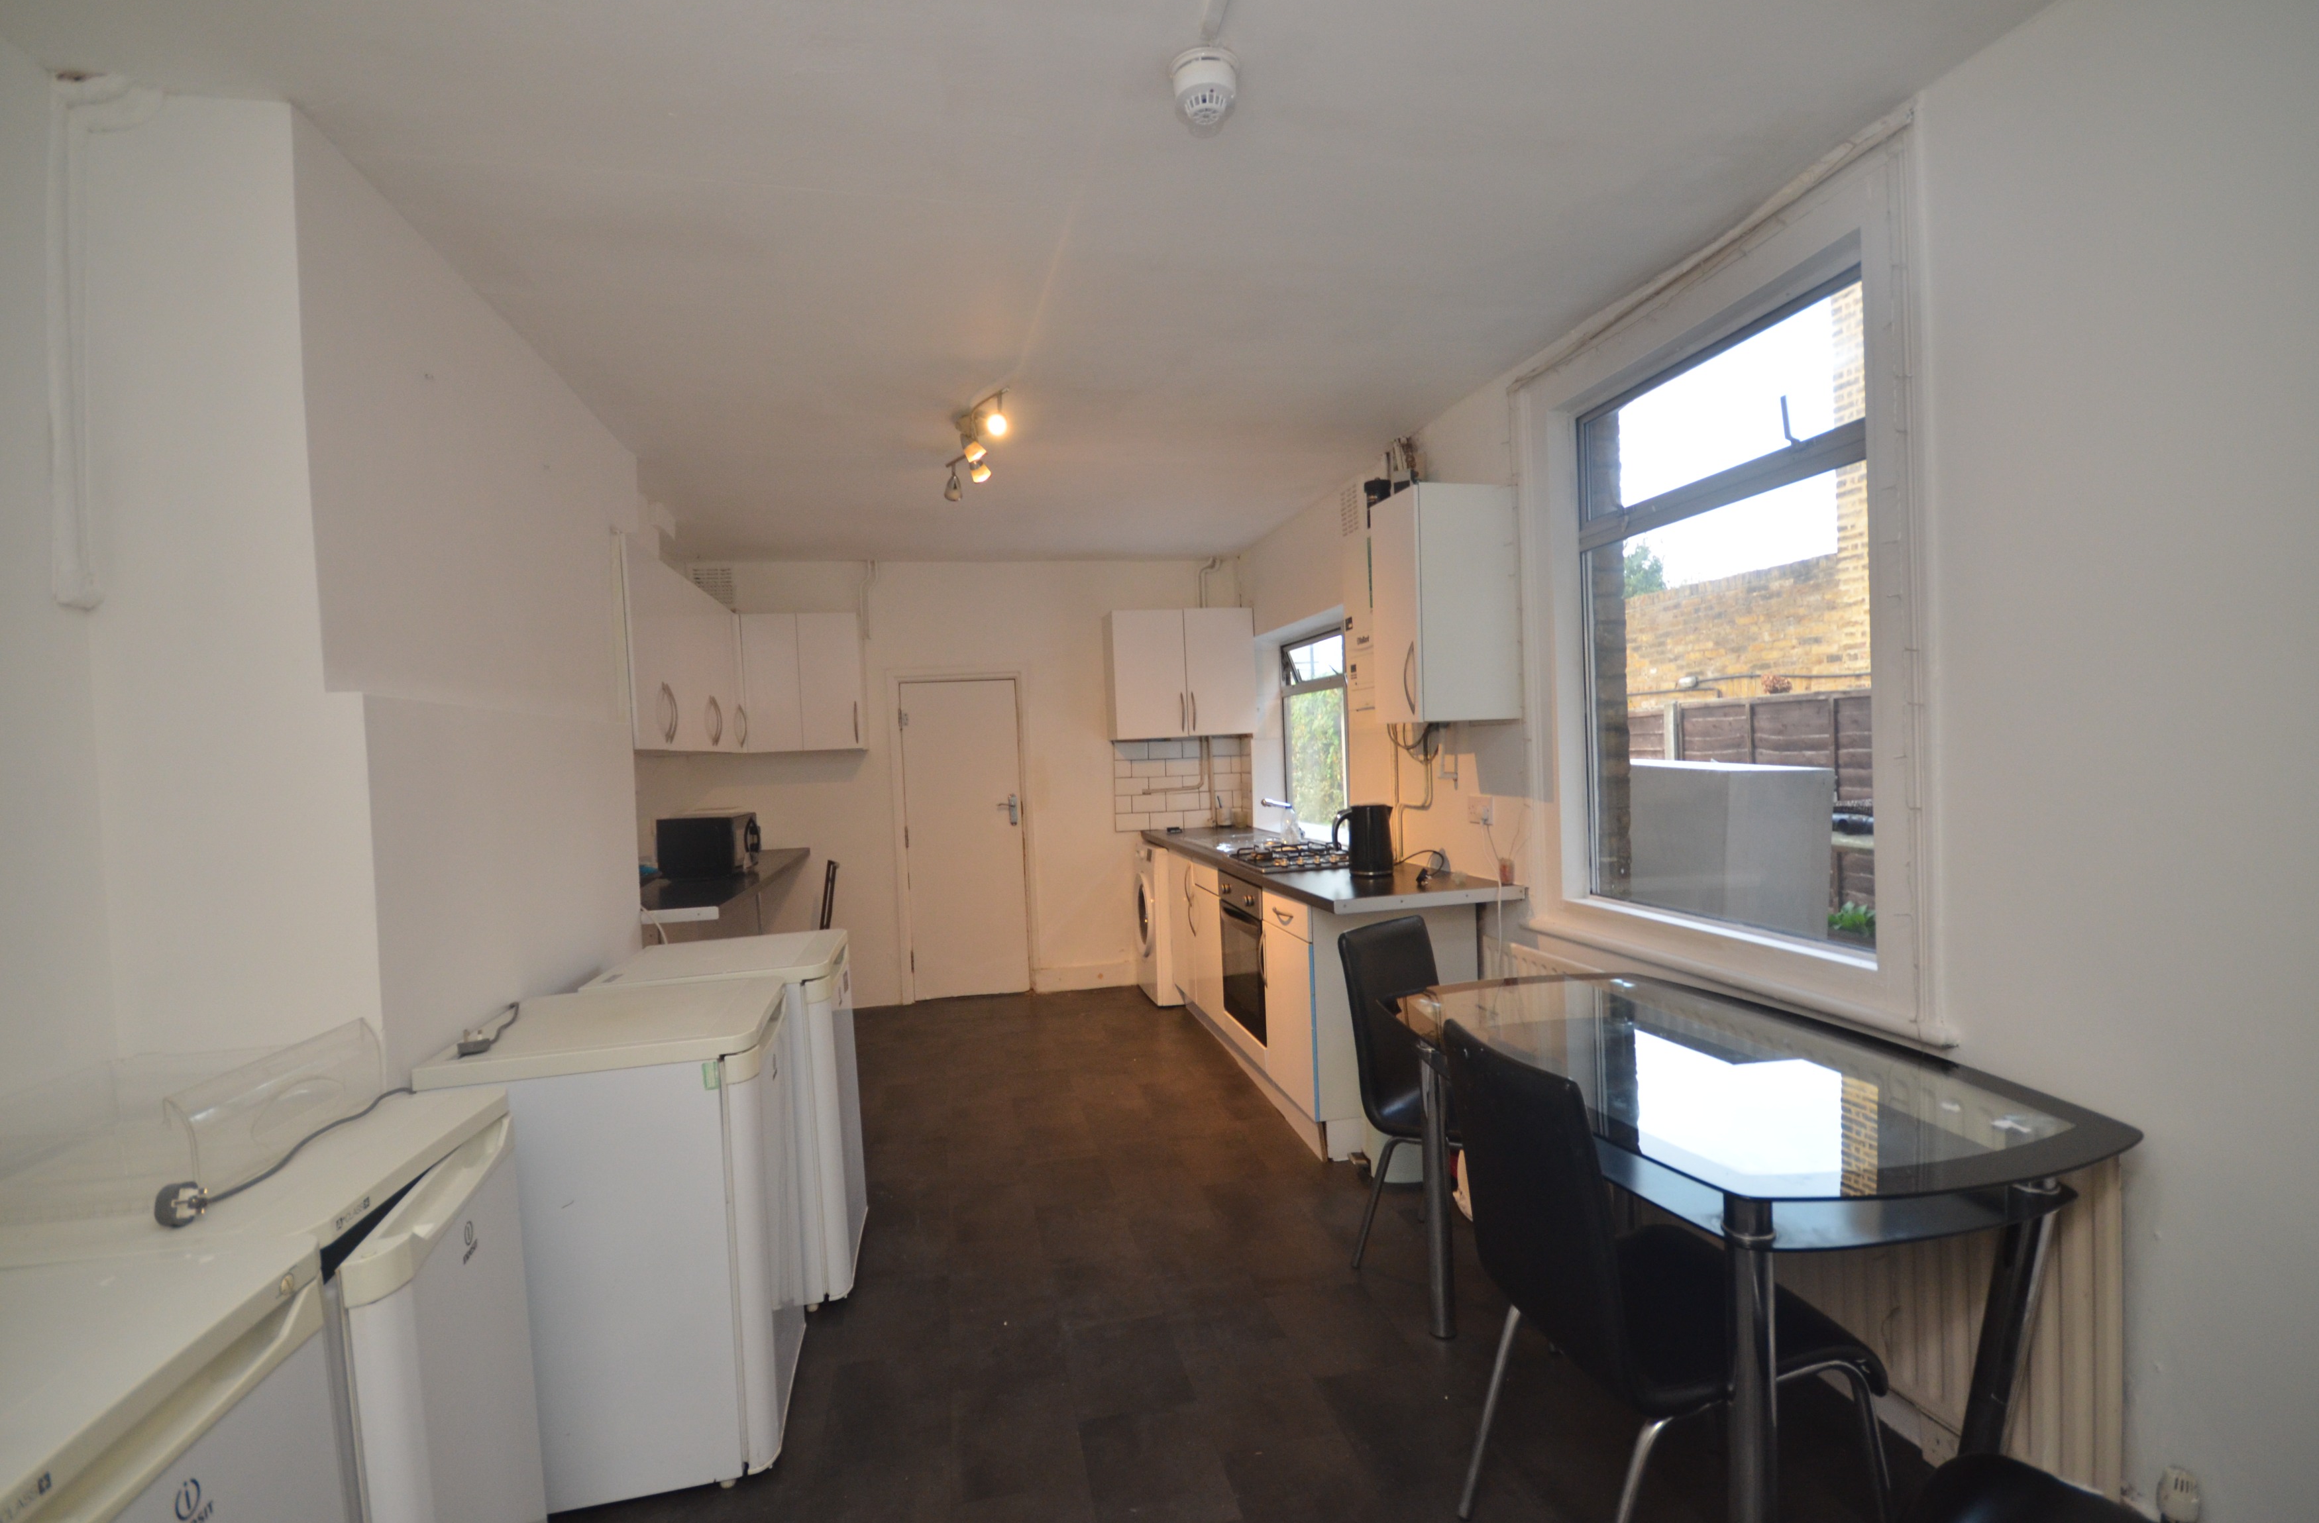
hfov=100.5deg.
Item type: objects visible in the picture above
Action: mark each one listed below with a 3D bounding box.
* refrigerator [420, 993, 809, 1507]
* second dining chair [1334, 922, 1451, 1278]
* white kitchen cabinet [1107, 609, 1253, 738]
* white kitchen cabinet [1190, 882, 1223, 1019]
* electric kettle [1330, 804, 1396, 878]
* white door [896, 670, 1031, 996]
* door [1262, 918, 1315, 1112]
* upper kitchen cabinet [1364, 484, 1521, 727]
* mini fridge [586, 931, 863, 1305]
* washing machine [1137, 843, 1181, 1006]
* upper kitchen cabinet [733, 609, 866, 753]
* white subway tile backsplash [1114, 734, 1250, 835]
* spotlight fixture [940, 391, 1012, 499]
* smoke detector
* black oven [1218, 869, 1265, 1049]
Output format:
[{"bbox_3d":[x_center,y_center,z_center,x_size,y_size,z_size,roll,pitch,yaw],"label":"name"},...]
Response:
[{"bbox_3d":[-1.113,0.969,2.070,0.580,0.854,0.549,-3,1,-15],"label":"refrigerator"},{"bbox_3d":[0.807,0.890,2.530,0.500,0.890,0.420,-1,1,37],"label":"second dining chair"},{"bbox_3d":[0.120,-0.498,5.594,0.800,0.722,0.320,-3,1,-12],"label":"white kitchen cabinet"},{"bbox_3d":[0.500,0.792,4.439,0.580,0.705,0.458,-3,1,-12],"label":"white kitchen cabinet"},{"bbox_3d":[0.737,0.290,3.492,0.205,0.243,0.150,-3,1,-7],"label":"electric kettle"},{"bbox_3d":[-1.104,0.449,5.506,0.645,1.810,0.040,-3,1,-12],"label":"white door"},{"bbox_3d":[0.456,0.875,3.369,0.025,0.582,0.490,-3,1,-12],"label":"door"},{"bbox_3d":[0.925,-0.489,3.133,0.330,0.724,0.335,-3,1,-12],"label":"upper kitchen cabinet"},{"bbox_3d":[-1.149,0.962,2.646,0.580,0.853,0.547,-3,1,-13],"label":"mini fridge"},{"bbox_3d":[0.196,0.864,5.425,0.570,0.850,0.595,-3,1,-12],"label":"washing machine"},{"bbox_3d":[-1.905,-0.413,5.161,0.600,0.722,0.320,-3,1,-12],"label":"upper kitchen cabinet"},{"bbox_3d":[0.128,0.133,5.709,0.782,0.520,0.050,-3,1,-12],"label":"white subway tile backsplash"},{"bbox_3d":[-0.576,-1.016,3.029,0.160,0.170,0.750,-3,1,-25],"label":"spotlight fixture"},{"bbox_3d":[0.077,-1.089,1.571,0.108,0.068,0.108,-2,1,0],"label":"smoke detector"},{"bbox_3d":[0.595,0.762,3.919,0.570,0.600,0.599,-3,1,-12],"label":"black oven"}]

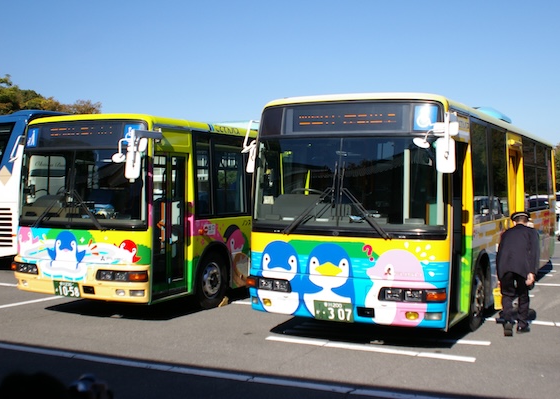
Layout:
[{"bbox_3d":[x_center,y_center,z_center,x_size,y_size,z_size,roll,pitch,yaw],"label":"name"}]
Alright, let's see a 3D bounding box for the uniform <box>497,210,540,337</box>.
[{"bbox_3d":[2.870,0.850,8.470,0.540,1.500,0.600,1,1,22],"label":"uniform"}]

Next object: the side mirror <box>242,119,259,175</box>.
[{"bbox_3d":[-0.352,-0.620,8.400,0.270,0.650,0.220,1,1,28],"label":"side mirror"}]

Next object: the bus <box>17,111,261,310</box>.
[{"bbox_3d":[-0.694,0.069,12.693,2.400,2.780,8.550,1,1,28],"label":"bus"}]

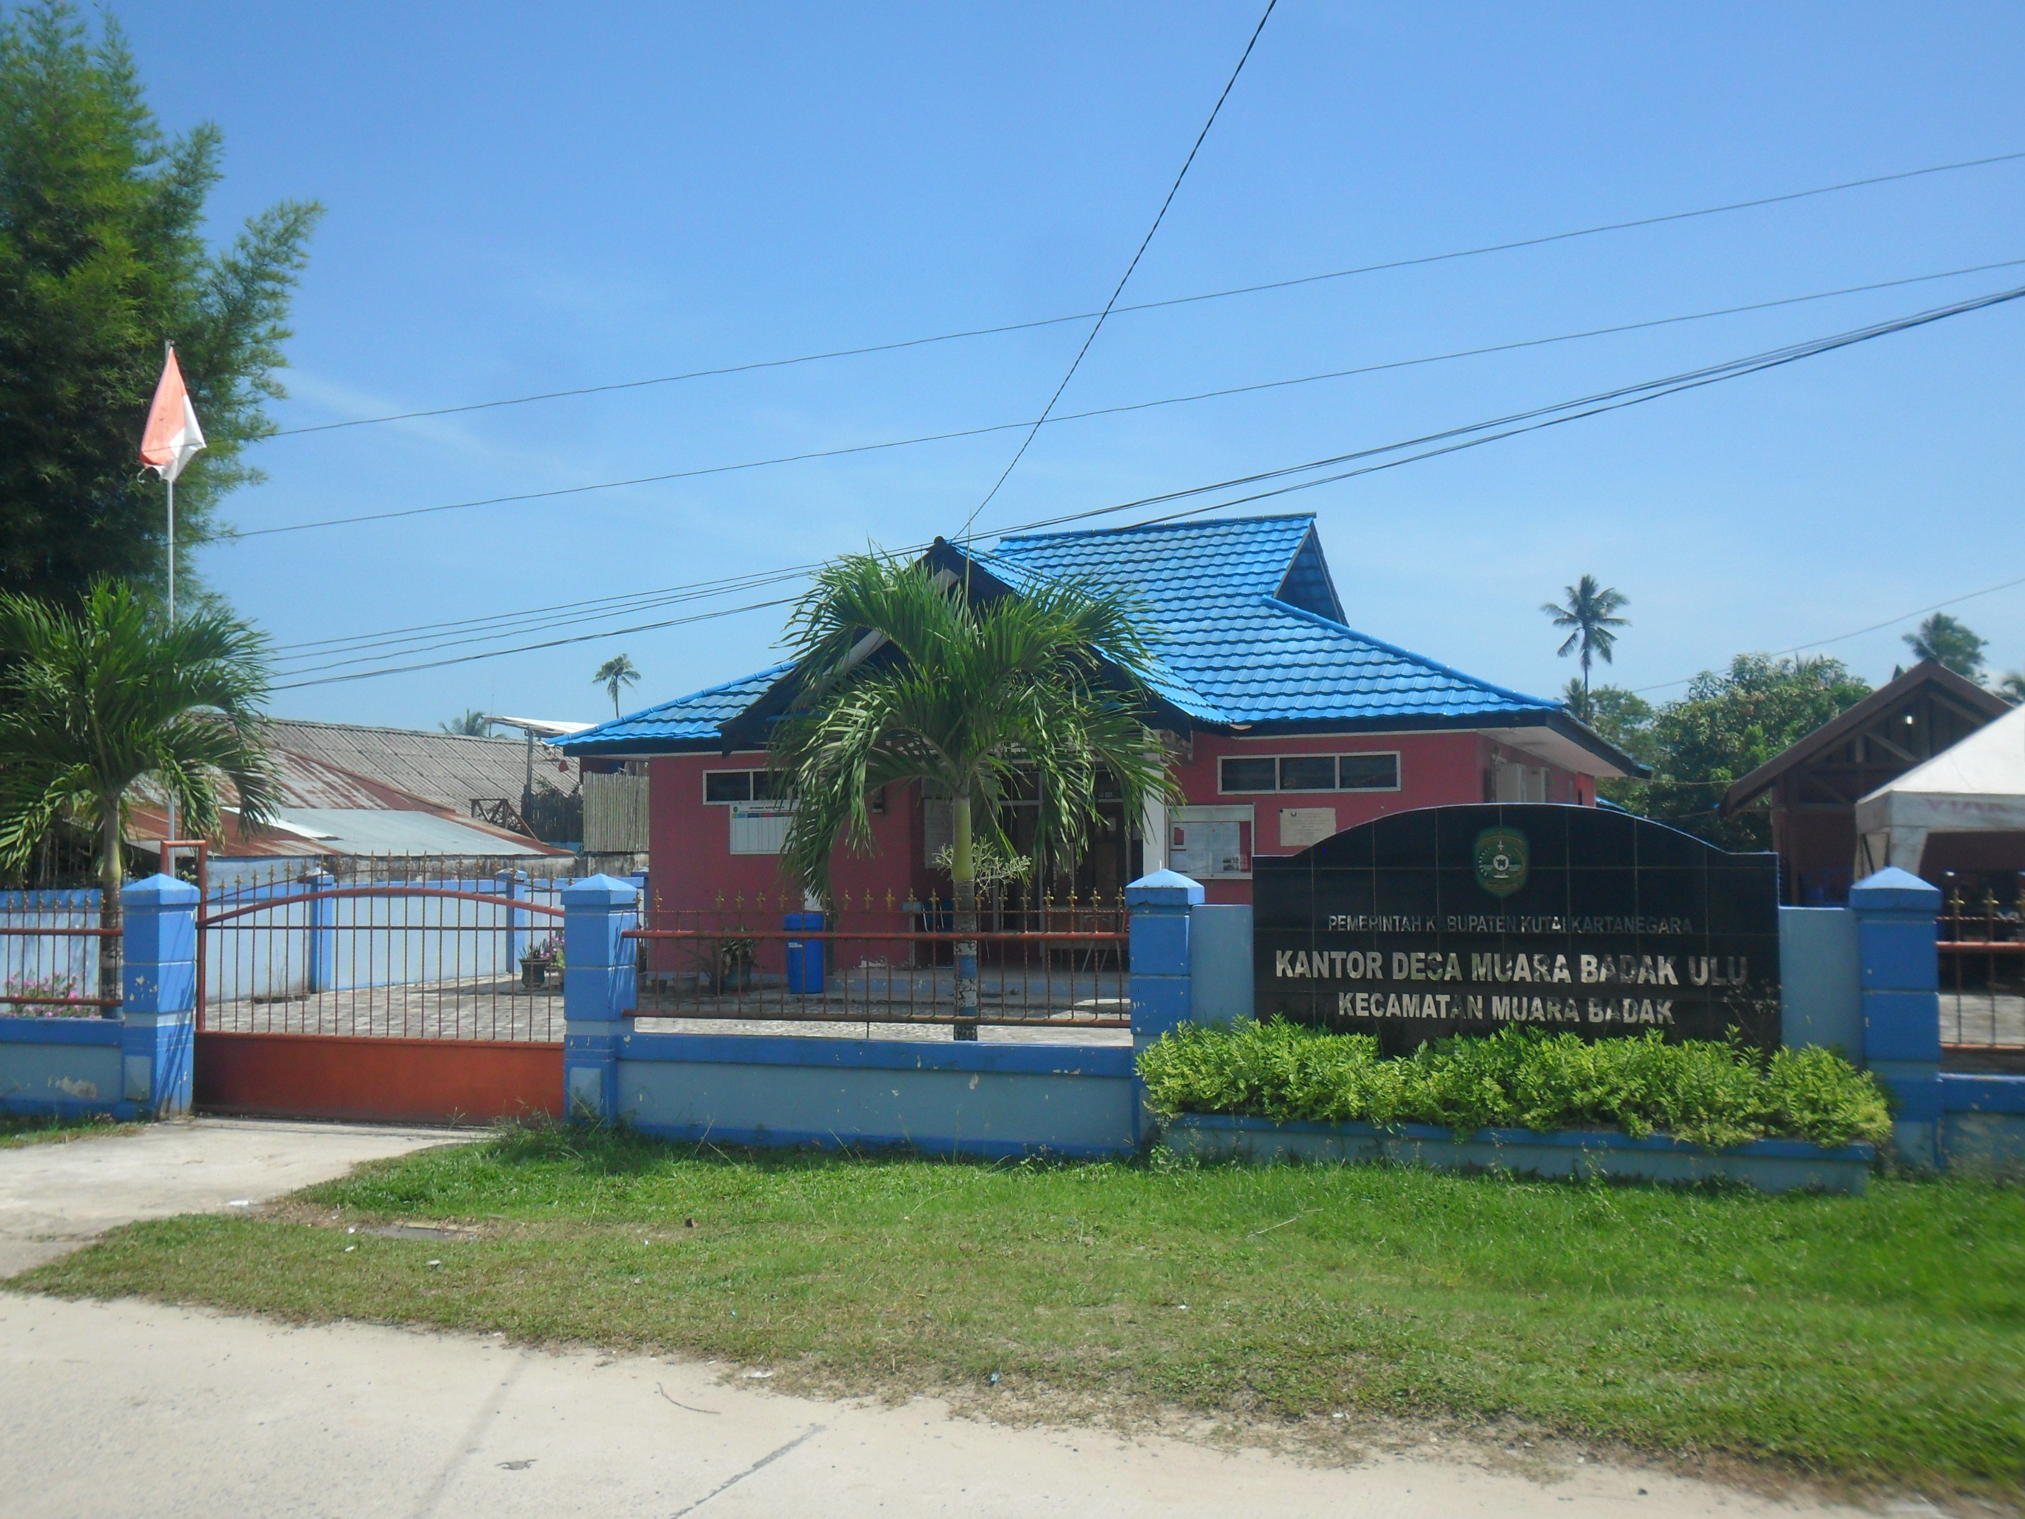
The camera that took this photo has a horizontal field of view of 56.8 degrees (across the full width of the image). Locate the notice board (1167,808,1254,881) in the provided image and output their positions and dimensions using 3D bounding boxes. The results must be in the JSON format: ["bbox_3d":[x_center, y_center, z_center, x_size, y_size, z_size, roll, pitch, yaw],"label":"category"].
[{"bbox_3d":[2.202,0.933,20.914,0.972,0.824,0.090,-2,-3,20],"label":"notice board"}]

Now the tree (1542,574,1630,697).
[{"bbox_3d":[39.934,-3.004,129.575,6.100,19.830,6.100,-1,-3,17],"label":"tree"}]

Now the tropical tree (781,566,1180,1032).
[{"bbox_3d":[-0.266,0.420,12.224,2.600,3.535,2.600,-1,-2,-1],"label":"tropical tree"}]

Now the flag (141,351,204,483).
[{"bbox_3d":[-7.270,-2.971,16.200,0.560,1.150,0.400,0,-3,-24],"label":"flag"}]

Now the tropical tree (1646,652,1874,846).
[{"bbox_3d":[19.121,0.500,47.861,6.000,6.483,6.000,-2,-3,22],"label":"tropical tree"}]

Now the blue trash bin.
[{"bbox_3d":[-2.270,2.188,21.298,0.480,0.930,0.500,-2,-3,20],"label":"blue trash bin"}]

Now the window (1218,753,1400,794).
[{"bbox_3d":[3.249,0.155,20.584,2.025,0.438,0.100,-2,-3,20],"label":"window"}]

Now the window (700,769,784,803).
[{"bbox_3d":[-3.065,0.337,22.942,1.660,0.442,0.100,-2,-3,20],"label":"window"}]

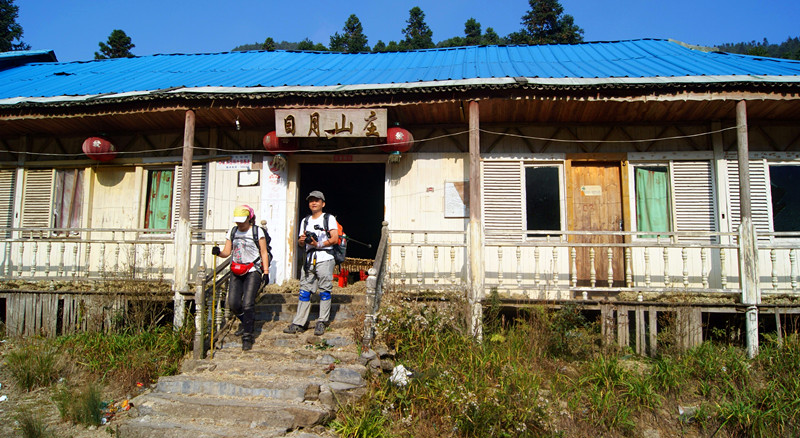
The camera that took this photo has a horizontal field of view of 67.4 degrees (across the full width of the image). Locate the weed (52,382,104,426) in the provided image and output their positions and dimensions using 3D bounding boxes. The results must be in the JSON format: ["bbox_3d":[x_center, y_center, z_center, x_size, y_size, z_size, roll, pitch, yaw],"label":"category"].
[{"bbox_3d":[-2.973,1.720,5.550,0.460,0.380,0.380,0,-7,6],"label":"weed"}]

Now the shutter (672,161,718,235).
[{"bbox_3d":[4.201,-0.247,8.577,0.613,1.192,0.050,0,-7,6],"label":"shutter"}]

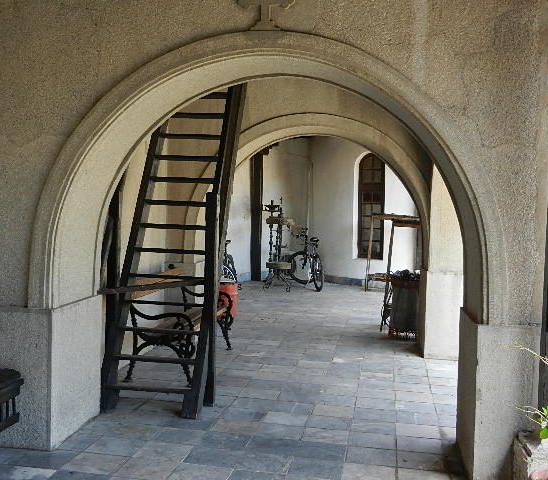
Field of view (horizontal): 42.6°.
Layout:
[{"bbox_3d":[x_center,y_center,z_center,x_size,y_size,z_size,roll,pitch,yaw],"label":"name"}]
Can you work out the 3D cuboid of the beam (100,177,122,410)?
[{"bbox_3d":[-1.220,0.373,5.267,0.130,1.699,0.120,1,3,9],"label":"beam"}]

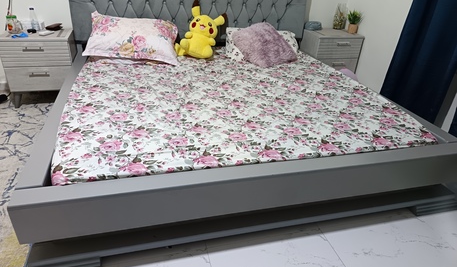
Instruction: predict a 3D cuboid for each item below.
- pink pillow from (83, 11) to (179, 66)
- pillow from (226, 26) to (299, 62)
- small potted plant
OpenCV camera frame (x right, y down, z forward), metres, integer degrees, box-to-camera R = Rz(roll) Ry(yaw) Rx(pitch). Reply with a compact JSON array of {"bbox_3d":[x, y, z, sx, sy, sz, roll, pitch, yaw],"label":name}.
[{"bbox_3d":[-0.720,-0.720,2.398,0.702,0.146,0.497,1,56,-13],"label":"pink pillow"},{"bbox_3d":[0.290,-0.790,2.830,0.659,0.135,0.464,3,40,-5],"label":"pillow"},{"bbox_3d":[1.333,-1.172,3.341,0.154,0.219,0.154,-5,32,-15],"label":"small potted plant"}]

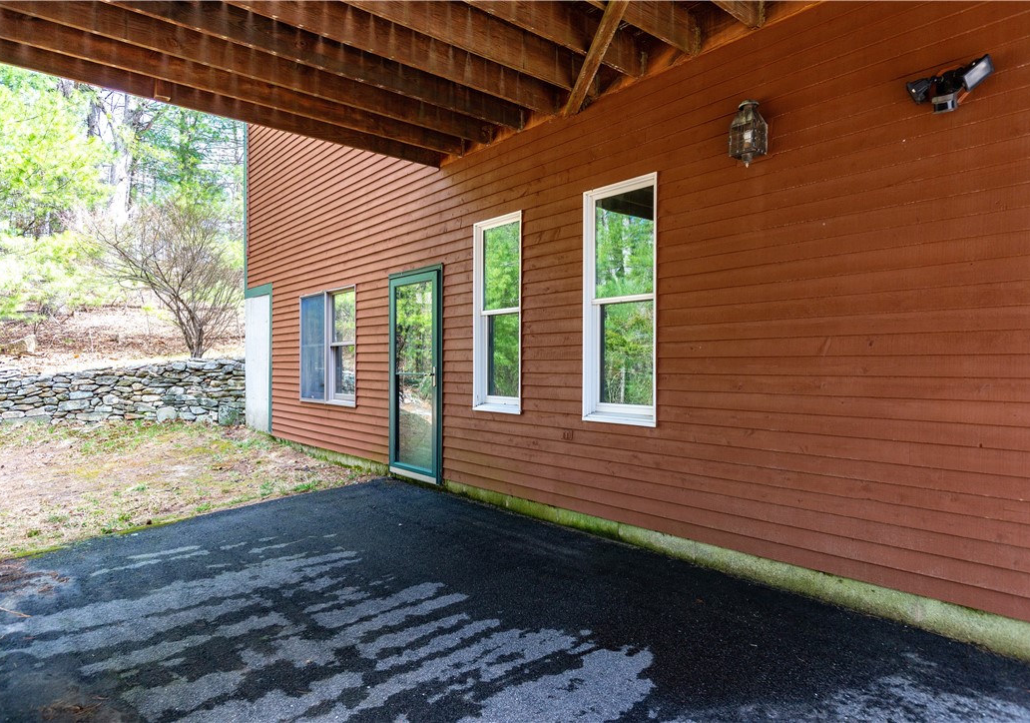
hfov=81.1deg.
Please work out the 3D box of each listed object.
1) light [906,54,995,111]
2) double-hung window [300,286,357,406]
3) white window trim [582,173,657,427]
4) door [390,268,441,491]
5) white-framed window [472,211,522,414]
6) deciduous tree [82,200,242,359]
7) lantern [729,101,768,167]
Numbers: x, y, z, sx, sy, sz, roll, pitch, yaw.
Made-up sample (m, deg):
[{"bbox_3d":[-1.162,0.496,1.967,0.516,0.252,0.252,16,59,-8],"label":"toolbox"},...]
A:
[{"bbox_3d":[1.938,-1.204,2.689,0.170,0.224,0.322,1,-1,-42],"label":"light"},{"bbox_3d":[-2.345,-0.174,7.593,0.100,1.423,1.595,1,-1,-42],"label":"double-hung window"},{"bbox_3d":[0.739,-0.400,4.175,0.100,1.658,0.637,1,-1,-42],"label":"white window trim"},{"bbox_3d":[-0.979,0.122,6.075,0.100,2.090,0.976,1,-1,-42],"label":"door"},{"bbox_3d":[-0.127,-0.393,5.135,0.100,1.651,0.631,1,-1,-42],"label":"white-framed window"},{"bbox_3d":[-6.330,-1.430,10.800,2.750,2.750,2.450,0,-1,-30],"label":"deciduous tree"},{"bbox_3d":[1.320,-1.280,3.391,0.190,0.375,0.160,1,-1,-42],"label":"lantern"}]

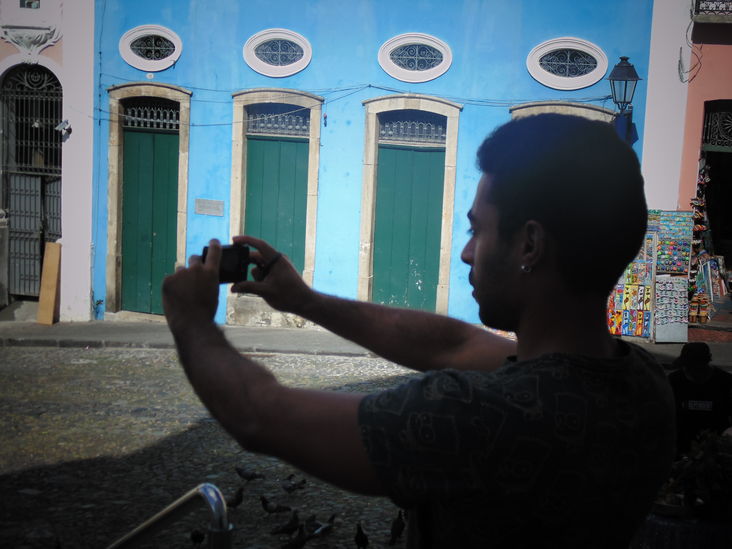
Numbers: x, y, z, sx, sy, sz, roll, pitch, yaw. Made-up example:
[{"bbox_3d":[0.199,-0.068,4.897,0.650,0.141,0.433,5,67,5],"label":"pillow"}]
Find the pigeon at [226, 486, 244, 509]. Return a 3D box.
[{"bbox_3d":[-1.279,2.153,11.739,0.270,0.220,0.120,-1,9,-26],"label":"pigeon"}]

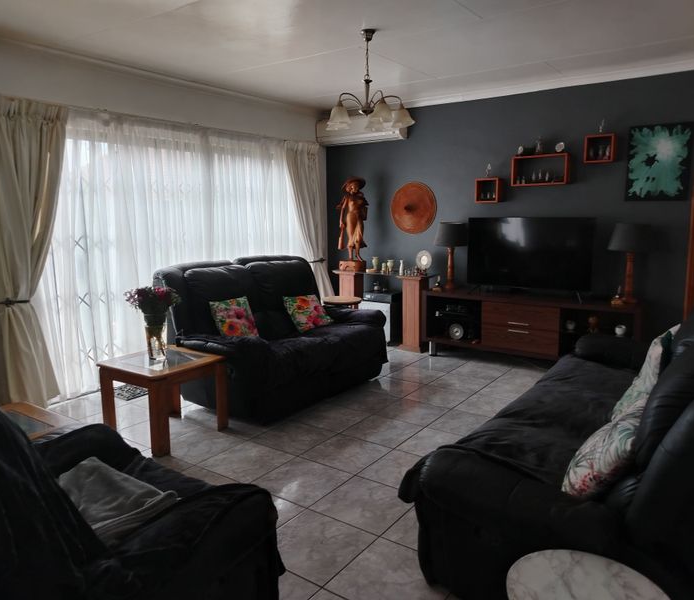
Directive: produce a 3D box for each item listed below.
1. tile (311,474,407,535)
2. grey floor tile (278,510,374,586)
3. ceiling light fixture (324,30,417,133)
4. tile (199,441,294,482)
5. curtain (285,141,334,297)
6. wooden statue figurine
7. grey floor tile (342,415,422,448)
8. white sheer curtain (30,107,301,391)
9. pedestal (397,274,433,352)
[{"bbox_3d":[0.095,0.995,2.701,0.400,0.010,0.400,6,11,35],"label":"tile"},{"bbox_3d":[-0.138,1.050,2.378,0.400,0.010,0.400,6,11,35],"label":"grey floor tile"},{"bbox_3d":[0.142,-1.438,3.603,0.580,0.592,0.580,0,9,0],"label":"ceiling light fixture"},{"bbox_3d":[-0.569,0.932,3.191,0.403,0.010,0.403,6,11,35],"label":"tile"},{"bbox_3d":[-0.385,-0.671,6.223,0.181,2.136,0.766,6,11,35],"label":"curtain"},{"bbox_3d":[0.062,-0.846,6.193,0.320,1.040,0.240,2,10,17],"label":"wooden statue figurine"},{"bbox_3d":[0.236,0.856,3.613,0.403,0.010,0.403,6,11,35],"label":"grey floor tile"},{"bbox_3d":[-1.294,-0.478,5.082,0.121,2.104,3.103,6,11,35],"label":"white sheer curtain"},{"bbox_3d":[0.700,0.127,5.626,0.278,0.734,0.266,6,11,35],"label":"pedestal"}]

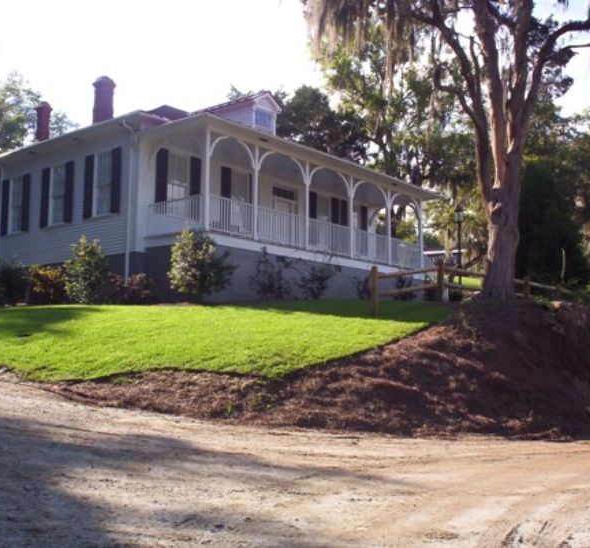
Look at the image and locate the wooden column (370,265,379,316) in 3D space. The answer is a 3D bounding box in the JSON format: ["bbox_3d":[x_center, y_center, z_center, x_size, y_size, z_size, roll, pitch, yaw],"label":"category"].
[{"bbox_3d":[1.562,0.328,15.061,0.140,1.019,0.140,5,-9,-36],"label":"wooden column"}]

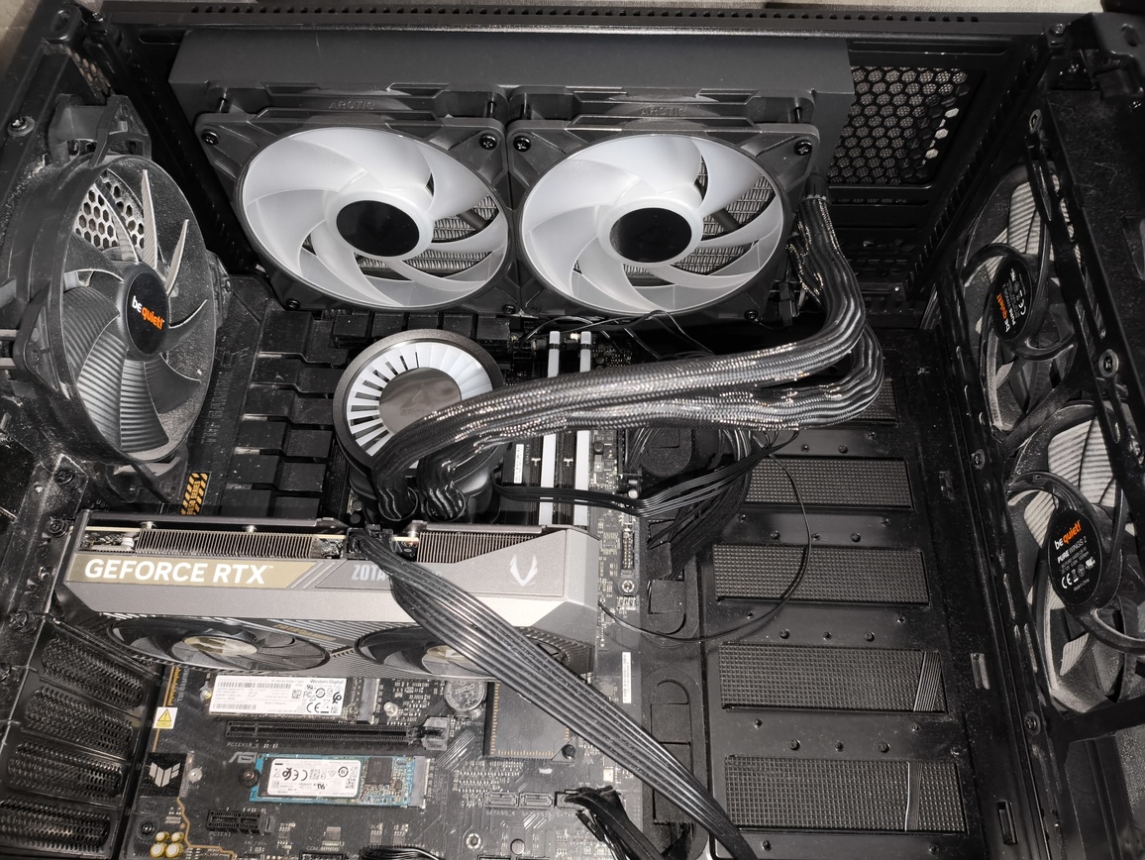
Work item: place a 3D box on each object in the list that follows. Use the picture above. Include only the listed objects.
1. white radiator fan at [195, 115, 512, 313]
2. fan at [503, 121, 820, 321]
[{"bbox_3d":[-0.099,-0.113,0.431,0.140,0.140,0.027,1,62,1],"label":"white radiator fan"},{"bbox_3d":[0.041,-0.110,0.429,0.140,0.140,0.027,1,62,1],"label":"fan"}]

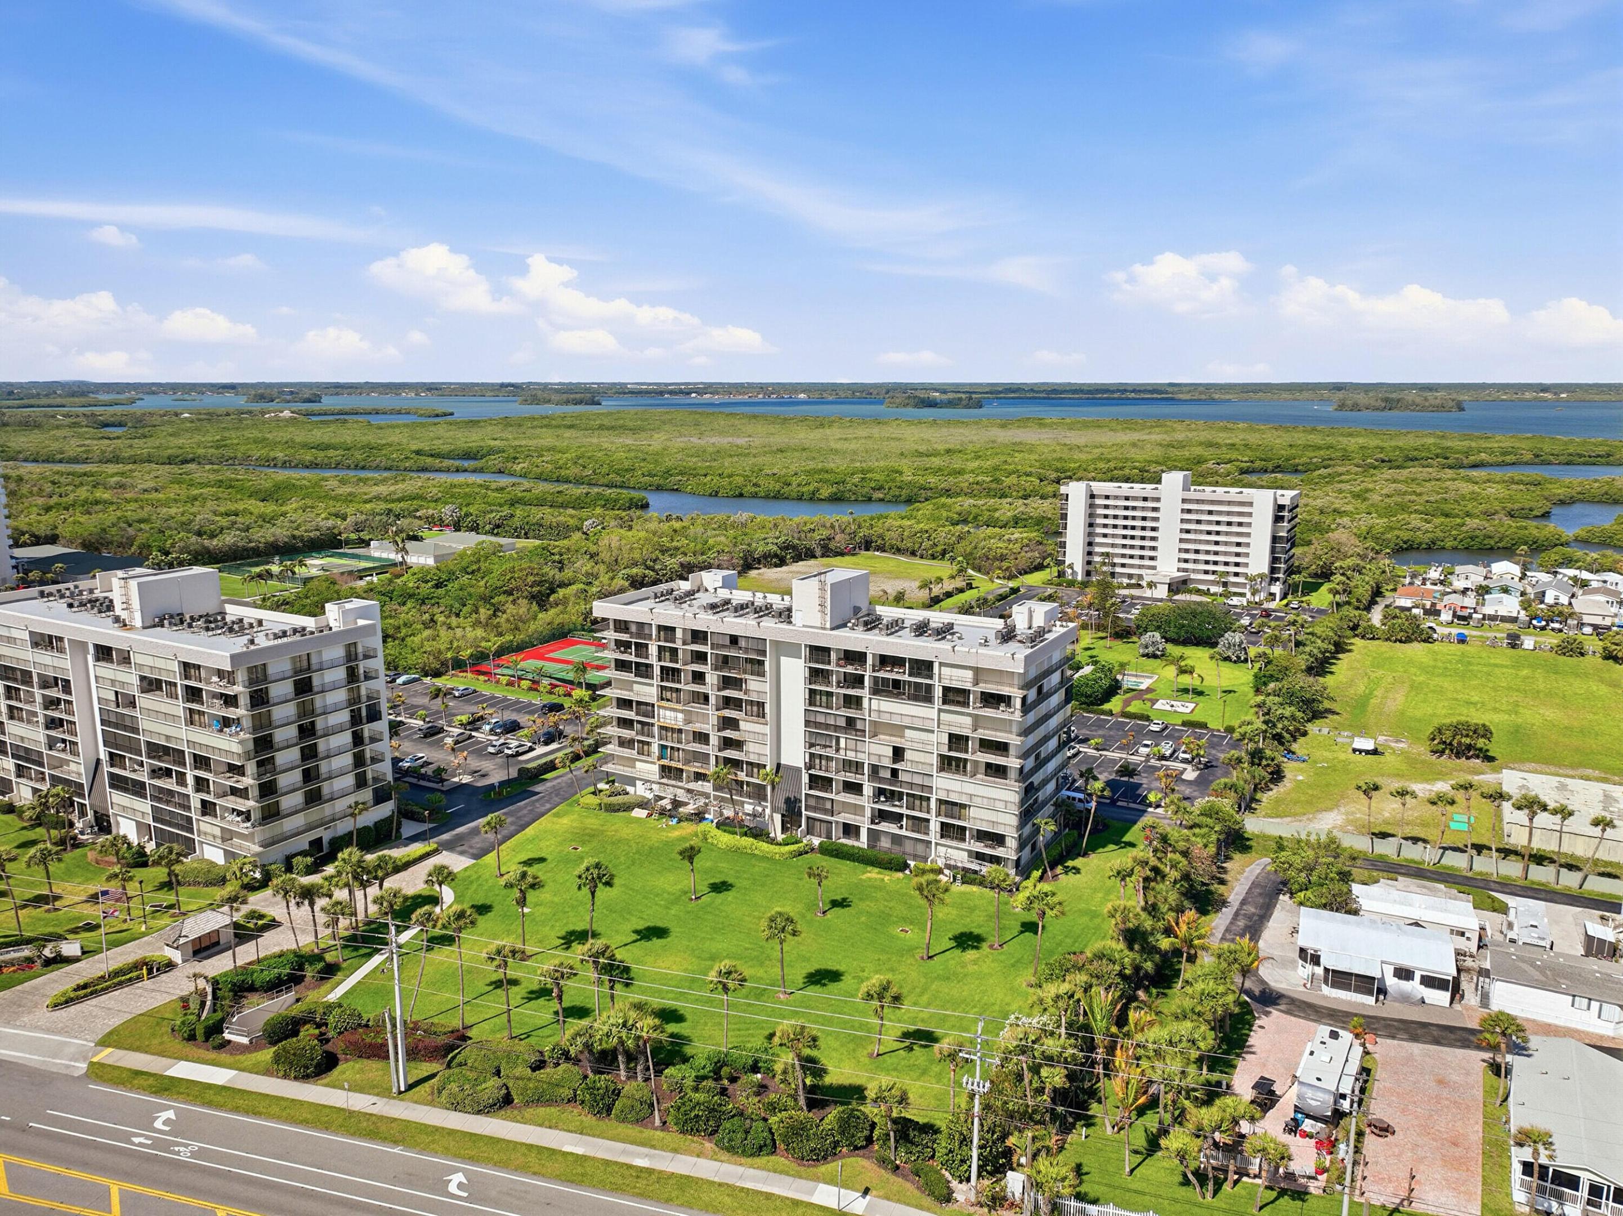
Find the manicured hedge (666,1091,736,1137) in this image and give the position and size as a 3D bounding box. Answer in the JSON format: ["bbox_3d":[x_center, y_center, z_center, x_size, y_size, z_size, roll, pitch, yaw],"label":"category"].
[{"bbox_3d":[-8.250,38.142,84.705,5.100,2.000,3.850,2,12,10],"label":"manicured hedge"}]

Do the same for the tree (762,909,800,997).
[{"bbox_3d":[-2.748,30.721,99.994,3.589,7.913,3.589,0,12,0],"label":"tree"}]

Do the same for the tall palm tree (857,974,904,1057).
[{"bbox_3d":[5.763,33.783,92.993,3.700,7.280,3.700,0,11,0],"label":"tall palm tree"}]

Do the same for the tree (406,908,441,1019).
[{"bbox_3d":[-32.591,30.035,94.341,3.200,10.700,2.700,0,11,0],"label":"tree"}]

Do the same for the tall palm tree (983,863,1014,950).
[{"bbox_3d":[17.941,28.757,108.123,2.784,8.506,2.784,0,12,0],"label":"tall palm tree"}]

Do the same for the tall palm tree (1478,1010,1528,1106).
[{"bbox_3d":[51.583,33.965,84.433,3.144,7.792,3.144,0,12,0],"label":"tall palm tree"}]

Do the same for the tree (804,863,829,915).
[{"bbox_3d":[0.646,28.896,115.143,2.199,5.414,2.199,0,12,0],"label":"tree"}]

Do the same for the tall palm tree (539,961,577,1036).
[{"bbox_3d":[-20.510,32.268,92.127,3.100,7.200,2.900,0,11,0],"label":"tall palm tree"}]

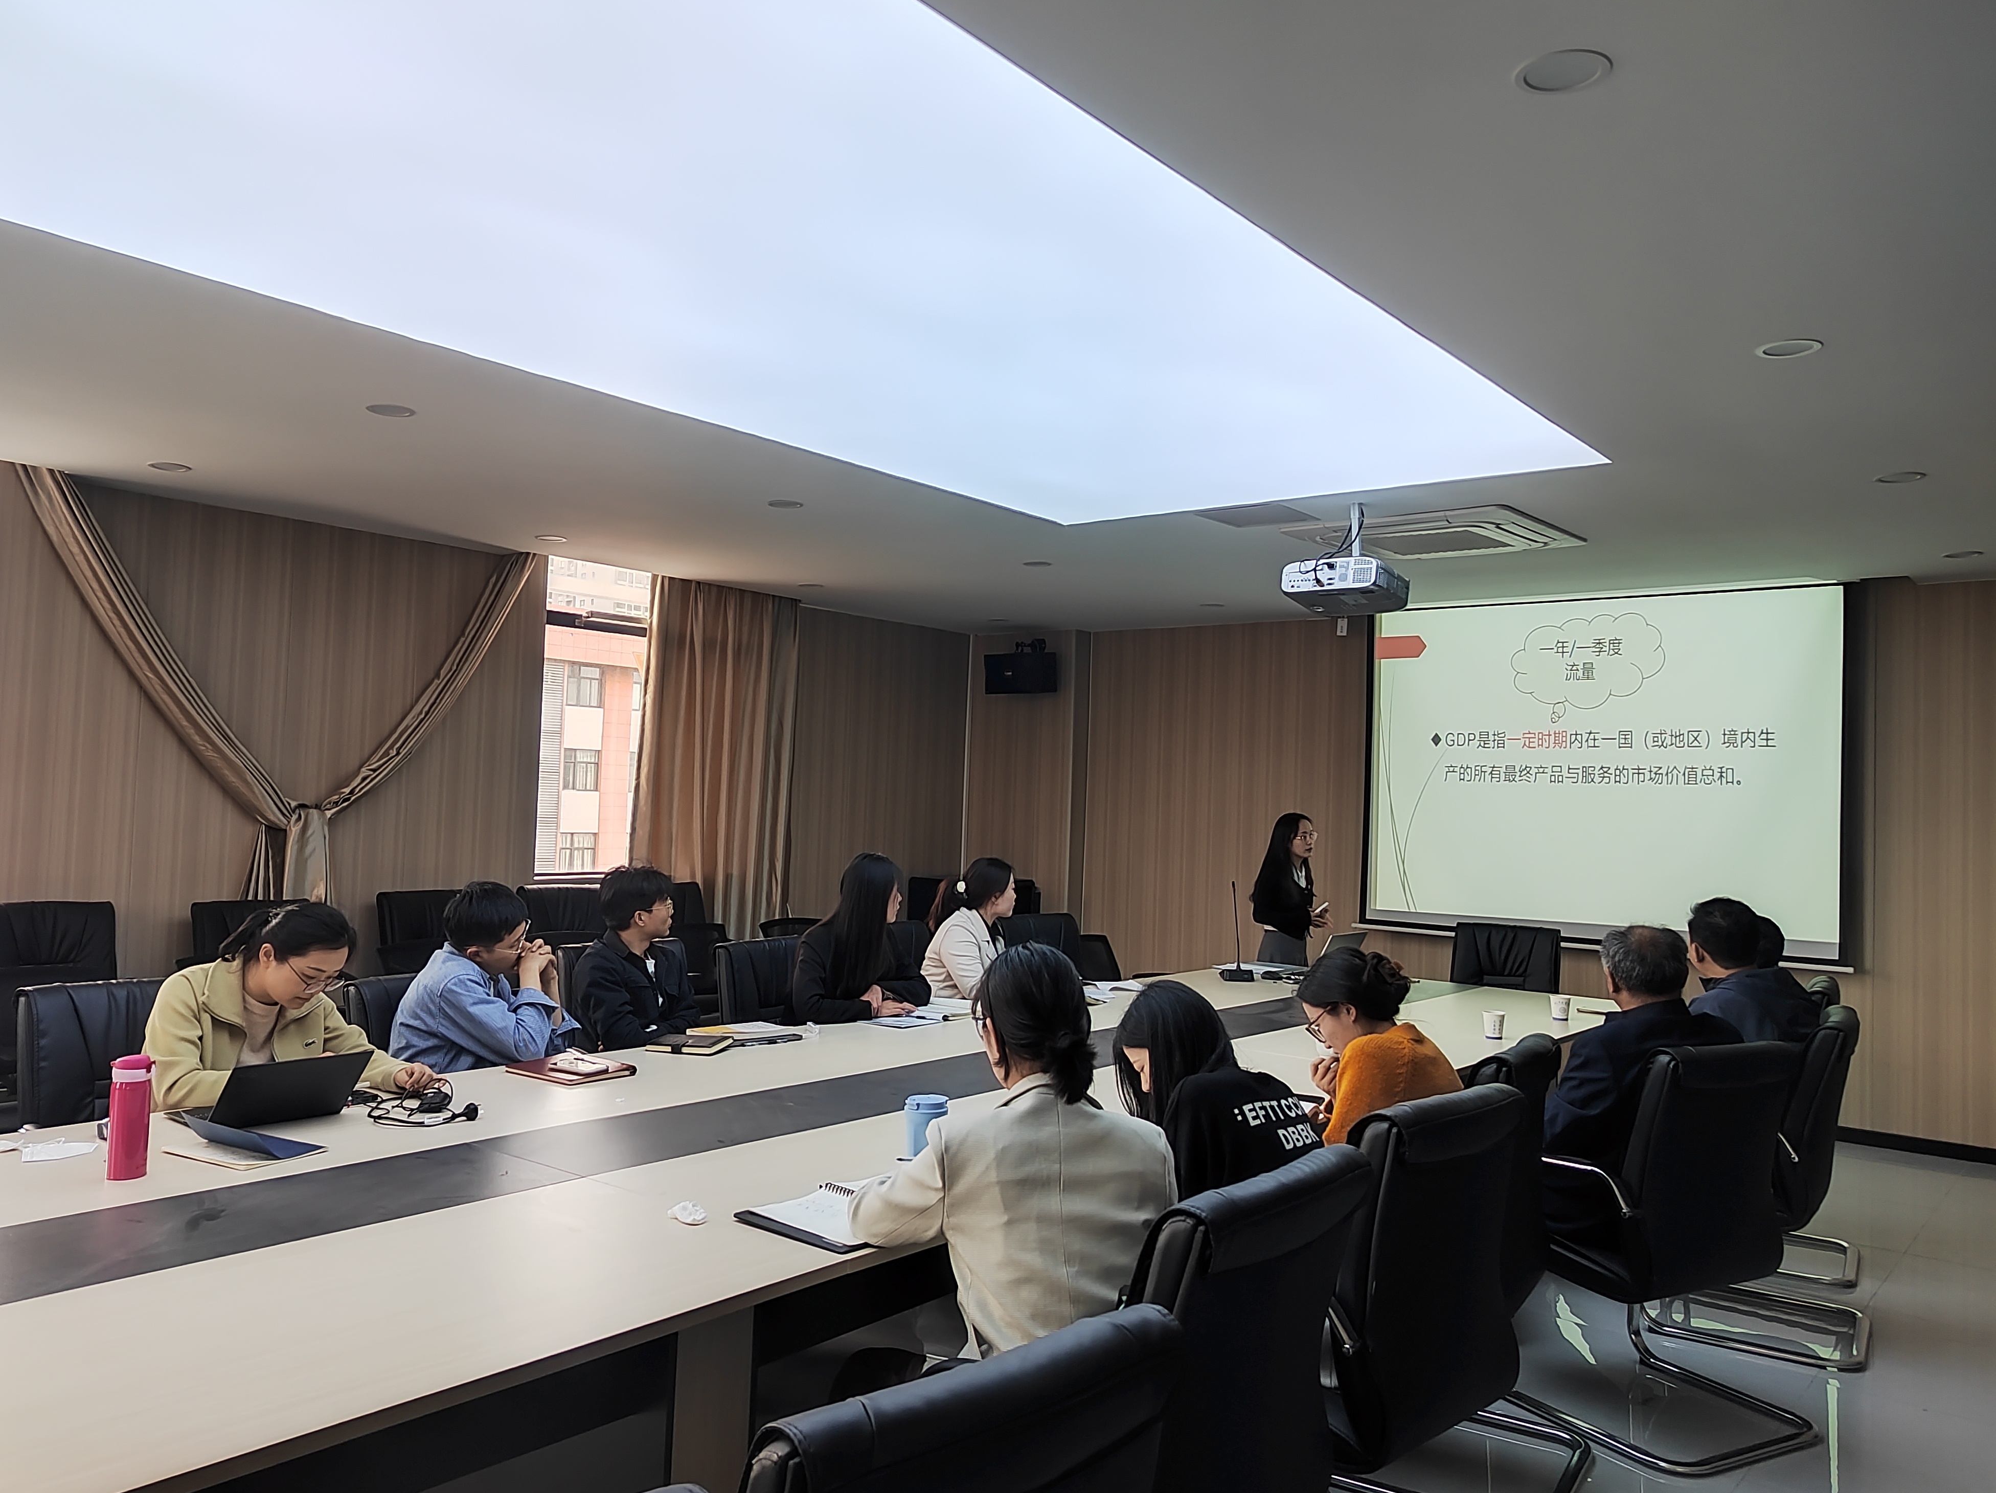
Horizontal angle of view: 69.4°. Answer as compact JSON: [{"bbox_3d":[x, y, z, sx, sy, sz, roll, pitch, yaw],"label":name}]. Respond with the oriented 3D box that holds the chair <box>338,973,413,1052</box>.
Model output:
[{"bbox_3d":[-1.460,1.144,4.003,0.620,0.965,0.570,1,-2,32],"label":"chair"}]

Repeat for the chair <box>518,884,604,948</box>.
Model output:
[{"bbox_3d":[-2.168,1.297,7.800,0.620,1.030,0.580,0,-3,36],"label":"chair"}]

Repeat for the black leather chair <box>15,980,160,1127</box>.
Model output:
[{"bbox_3d":[-2.273,1.174,3.995,0.620,1.010,0.580,1,-2,35],"label":"black leather chair"}]

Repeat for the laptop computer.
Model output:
[{"bbox_3d":[-1.626,0.754,3.214,0.340,0.175,0.305,0,-3,39],"label":"laptop computer"}]

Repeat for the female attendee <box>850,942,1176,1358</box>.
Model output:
[{"bbox_3d":[0.013,0.971,2.498,0.530,1.280,0.670,3,-2,-13],"label":"female attendee"}]

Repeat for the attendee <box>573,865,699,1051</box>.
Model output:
[{"bbox_3d":[-1.152,1.023,4.600,0.720,1.270,0.500,1,-2,31],"label":"attendee"}]

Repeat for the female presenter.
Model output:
[{"bbox_3d":[1.524,1.091,7.478,0.320,1.530,0.450,0,-3,39],"label":"female presenter"}]

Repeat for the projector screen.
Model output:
[{"bbox_3d":[3.194,0.130,7.828,2.570,1.870,0.060,0,-3,40],"label":"projector screen"}]

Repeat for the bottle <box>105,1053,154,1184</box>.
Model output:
[{"bbox_3d":[-1.607,0.680,2.674,0.076,0.228,0.076,2,-2,0],"label":"bottle"}]

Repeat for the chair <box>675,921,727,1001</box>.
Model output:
[{"bbox_3d":[-1.466,1.376,7.365,0.570,0.910,0.560,0,-3,39],"label":"chair"}]

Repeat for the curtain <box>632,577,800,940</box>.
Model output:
[{"bbox_3d":[-1.714,0.398,8.680,0.200,2.700,1.200,0,-3,40],"label":"curtain"}]

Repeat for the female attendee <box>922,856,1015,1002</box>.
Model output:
[{"bbox_3d":[-0.023,1.189,6.475,0.720,1.310,0.500,1,-2,14],"label":"female attendee"}]

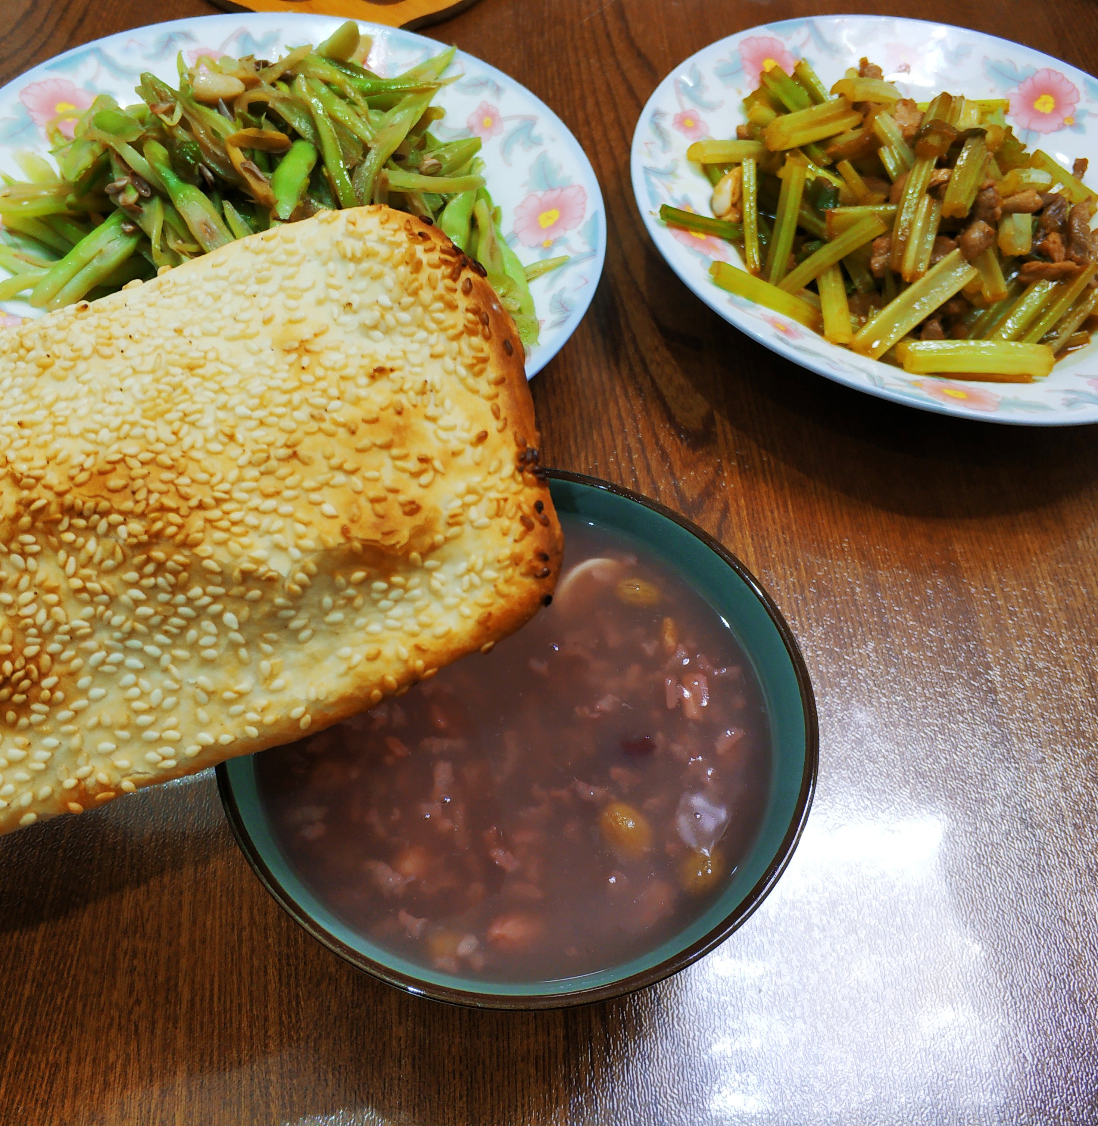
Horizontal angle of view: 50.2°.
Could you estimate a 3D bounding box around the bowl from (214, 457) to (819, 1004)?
[{"bbox_3d":[-0.009,0.046,0.273,0.125,0.064,0.125,0,56,-7],"label":"bowl"}]

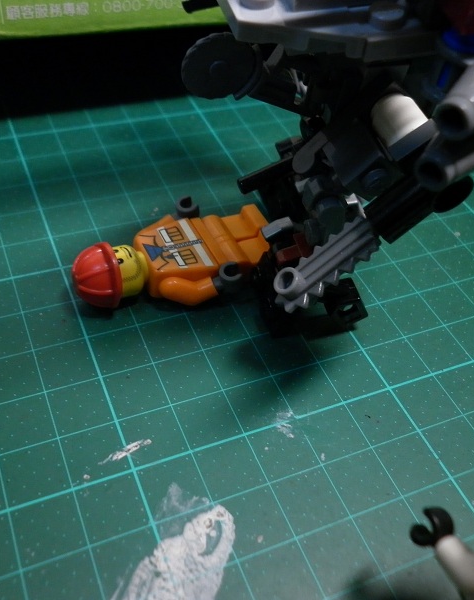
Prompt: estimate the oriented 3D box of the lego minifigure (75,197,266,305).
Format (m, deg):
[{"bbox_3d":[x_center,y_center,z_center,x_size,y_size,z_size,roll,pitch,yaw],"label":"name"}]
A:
[{"bbox_3d":[-0.012,-0.008,0.134,0.042,0.013,0.025,-14,50,-23],"label":"lego minifigure"}]

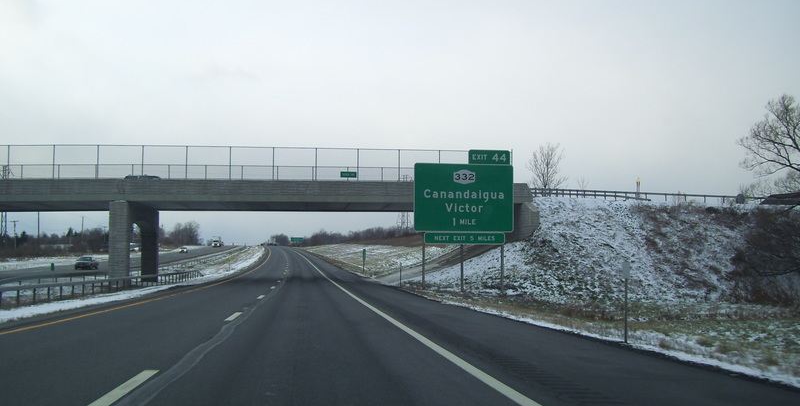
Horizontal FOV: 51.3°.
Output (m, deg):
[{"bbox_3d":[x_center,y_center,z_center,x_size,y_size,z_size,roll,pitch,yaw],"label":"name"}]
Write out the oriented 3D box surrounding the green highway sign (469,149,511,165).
[{"bbox_3d":[4.743,-2.409,44.000,2.130,0.750,0.060,1,-4,-9],"label":"green highway sign"}]

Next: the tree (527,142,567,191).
[{"bbox_3d":[18.592,-3.845,105.000,5.300,7.500,5.300,0,-4,0],"label":"tree"}]

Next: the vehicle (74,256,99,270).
[{"bbox_3d":[-36.037,6.949,96.000,1.840,1.630,5.000,1,-4,-8],"label":"vehicle"}]

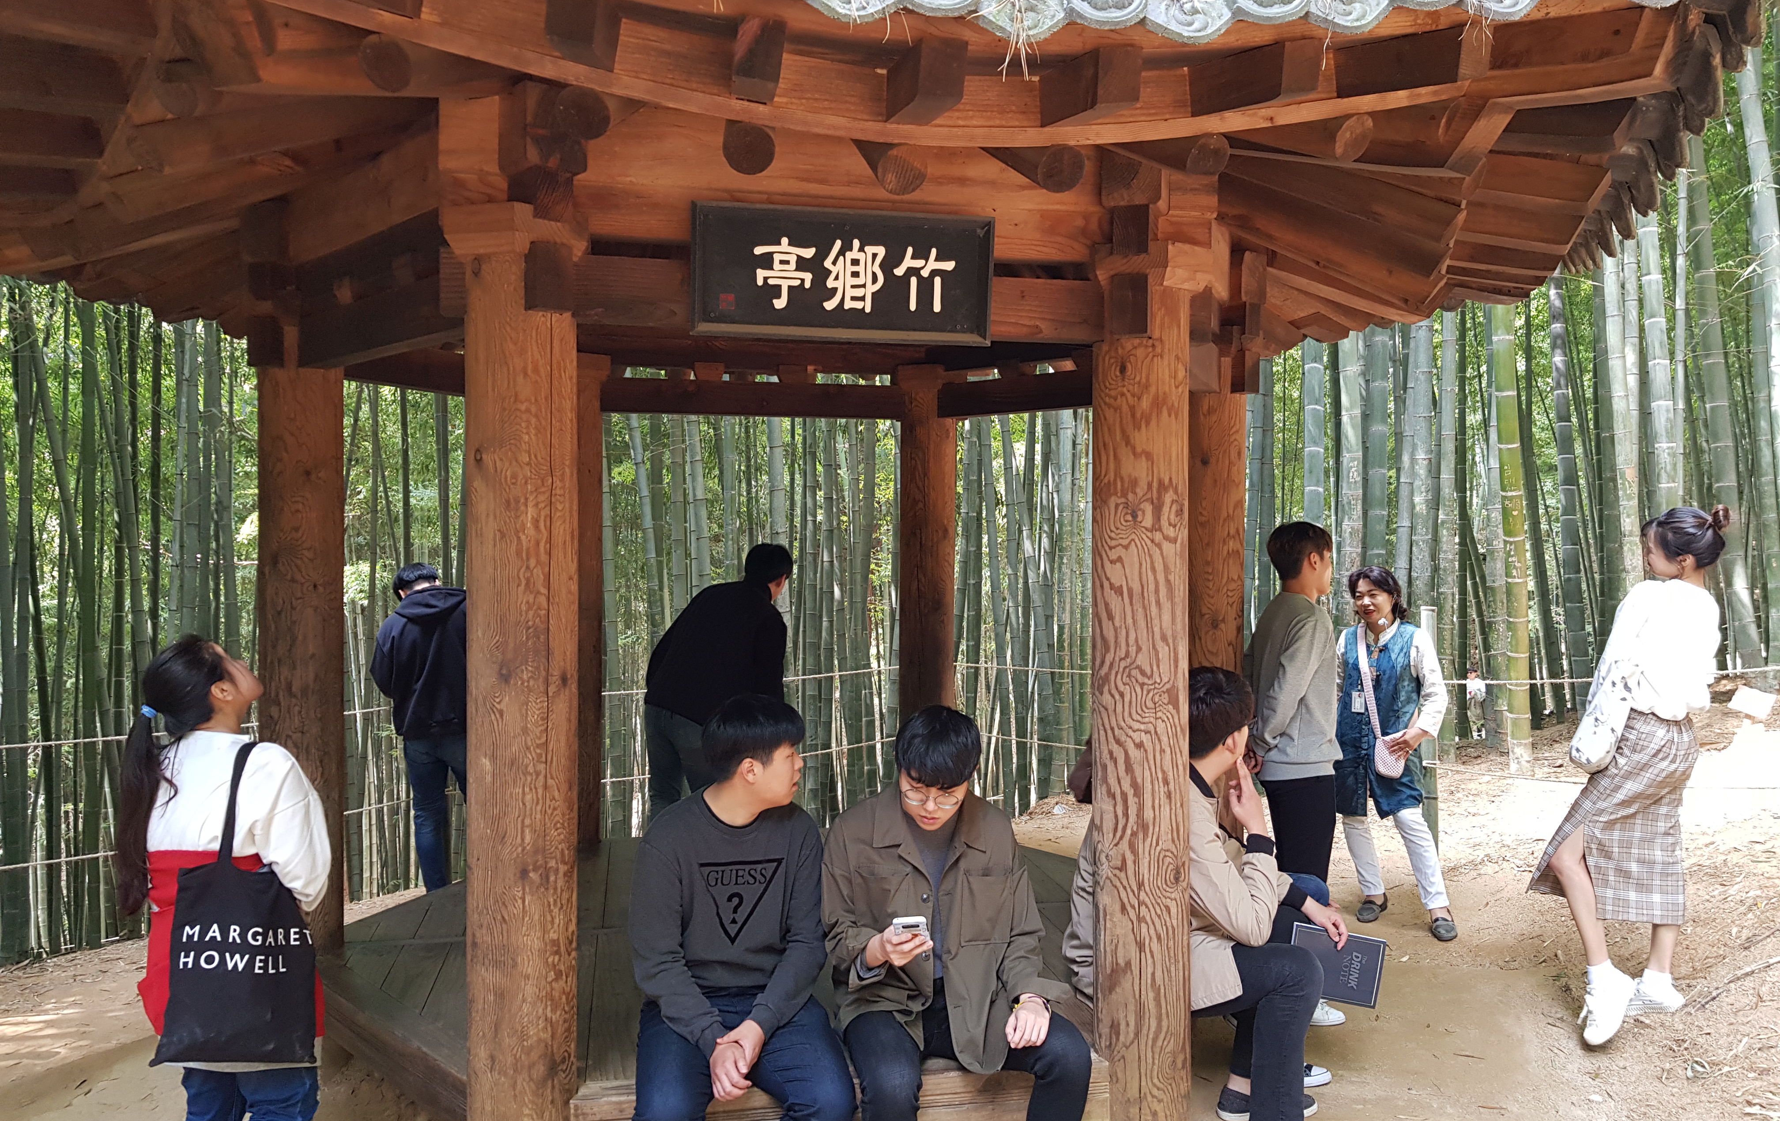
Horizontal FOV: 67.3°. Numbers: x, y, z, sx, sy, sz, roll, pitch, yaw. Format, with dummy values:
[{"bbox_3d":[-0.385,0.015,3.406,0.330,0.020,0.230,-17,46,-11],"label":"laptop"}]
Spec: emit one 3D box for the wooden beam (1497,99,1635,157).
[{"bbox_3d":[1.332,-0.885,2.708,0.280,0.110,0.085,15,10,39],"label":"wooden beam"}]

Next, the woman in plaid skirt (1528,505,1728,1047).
[{"bbox_3d":[2.371,0.683,4.280,0.500,1.660,0.450,1,2,13],"label":"woman in plaid skirt"}]

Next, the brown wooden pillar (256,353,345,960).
[{"bbox_3d":[-1.710,0.326,3.928,0.223,1.918,0.223,0,2,-11],"label":"brown wooden pillar"}]

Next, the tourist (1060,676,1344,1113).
[{"bbox_3d":[0.852,0.893,3.603,0.641,1.212,0.594,0,1,19],"label":"tourist"}]

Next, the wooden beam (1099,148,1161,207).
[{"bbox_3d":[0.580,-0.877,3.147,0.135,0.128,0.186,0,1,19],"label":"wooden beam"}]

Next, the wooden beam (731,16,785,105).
[{"bbox_3d":[-0.223,-0.834,2.239,0.075,0.100,0.326,0,13,-9],"label":"wooden beam"}]

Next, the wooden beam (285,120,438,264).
[{"bbox_3d":[-1.242,-0.916,3.357,0.110,0.180,1.339,-1,2,-41],"label":"wooden beam"}]

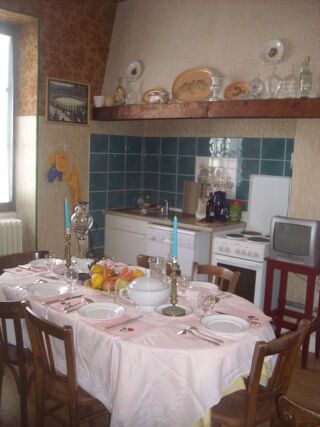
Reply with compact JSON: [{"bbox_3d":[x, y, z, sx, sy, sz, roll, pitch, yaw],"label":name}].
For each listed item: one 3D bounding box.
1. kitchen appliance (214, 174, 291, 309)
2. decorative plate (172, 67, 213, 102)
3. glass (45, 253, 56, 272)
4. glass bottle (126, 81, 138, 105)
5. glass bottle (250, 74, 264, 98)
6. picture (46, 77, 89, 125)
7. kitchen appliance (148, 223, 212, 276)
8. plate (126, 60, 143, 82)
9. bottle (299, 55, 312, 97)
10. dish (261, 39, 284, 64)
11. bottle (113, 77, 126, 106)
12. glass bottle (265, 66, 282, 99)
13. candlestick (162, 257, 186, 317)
[{"bbox_3d":[0.873,0.365,4.030,0.495,1.408,0.585,8,10,37],"label":"kitchen appliance"},{"bbox_3d":[0.278,-1.056,3.564,0.450,0.300,0.035,9,0,41],"label":"decorative plate"},{"bbox_3d":[-0.699,0.312,2.780,0.076,0.120,0.076,2,8,0],"label":"glass"},{"bbox_3d":[-0.265,-1.186,4.265,0.100,0.247,0.100,8,10,38],"label":"glass bottle"},{"bbox_3d":[0.711,-0.916,3.151,0.090,0.177,0.080,9,11,41],"label":"glass bottle"},{"bbox_3d":[-0.915,-1.118,4.358,0.505,0.438,0.025,-5,11,-43],"label":"picture"},{"bbox_3d":[0.272,0.528,4.259,0.595,0.840,0.590,9,11,41],"label":"kitchen appliance"},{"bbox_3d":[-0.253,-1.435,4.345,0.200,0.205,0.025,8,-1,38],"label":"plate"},{"bbox_3d":[0.986,-0.917,2.904,0.078,0.289,0.078,9,11,41],"label":"bottle"},{"bbox_3d":[0.820,-1.190,3.161,0.180,0.185,0.025,9,0,41],"label":"dish"},{"bbox_3d":[-0.399,-1.230,4.368,0.115,0.296,0.090,8,10,38],"label":"bottle"},{"bbox_3d":[0.805,-0.930,3.065,0.115,0.241,0.105,9,11,41],"label":"glass bottle"},{"bbox_3d":[0.083,0.383,2.308,0.127,0.310,0.127,2,8,0],"label":"candlestick"}]

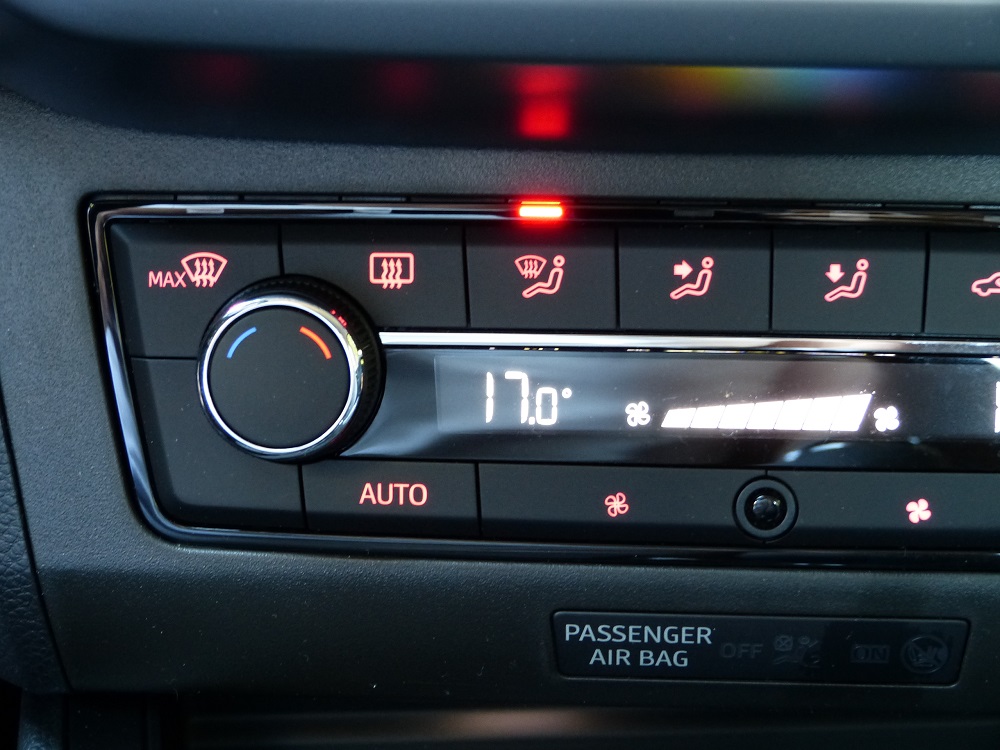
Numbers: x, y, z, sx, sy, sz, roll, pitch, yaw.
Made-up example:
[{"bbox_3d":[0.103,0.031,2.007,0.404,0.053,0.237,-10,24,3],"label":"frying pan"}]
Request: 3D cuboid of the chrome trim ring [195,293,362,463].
[{"bbox_3d":[-0.035,0.000,0.382,0.027,0.027,0.004,1,6,3],"label":"chrome trim ring"}]

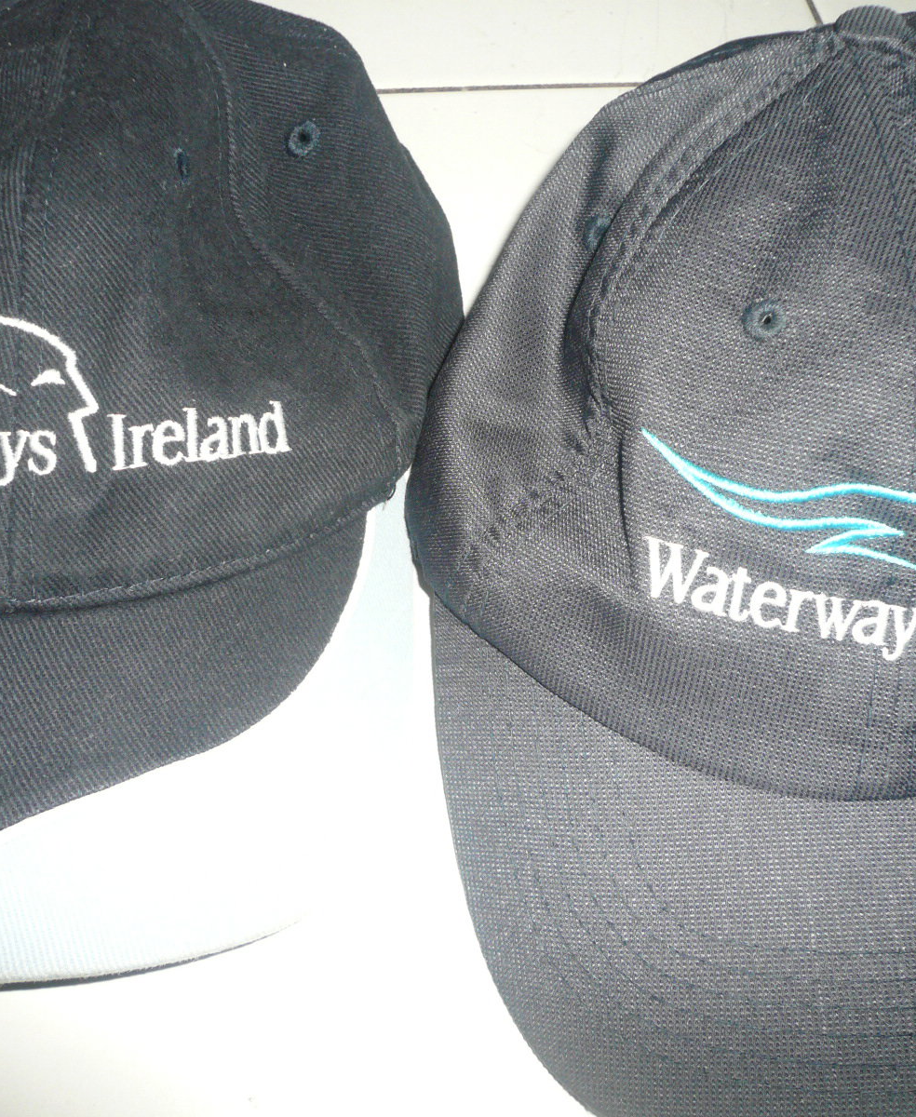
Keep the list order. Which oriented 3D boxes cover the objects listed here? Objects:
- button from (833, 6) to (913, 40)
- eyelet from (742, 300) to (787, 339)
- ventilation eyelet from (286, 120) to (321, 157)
[{"bbox_3d":[0.089,-0.115,0.258,0.016,0.007,0.016,4,43,-16],"label":"button"},{"bbox_3d":[0.060,-0.047,0.238,0.009,0.002,0.009,-1,82,5],"label":"eyelet"},{"bbox_3d":[-0.034,-0.094,0.270,0.002,0.009,0.009,10,78,44],"label":"ventilation eyelet"}]

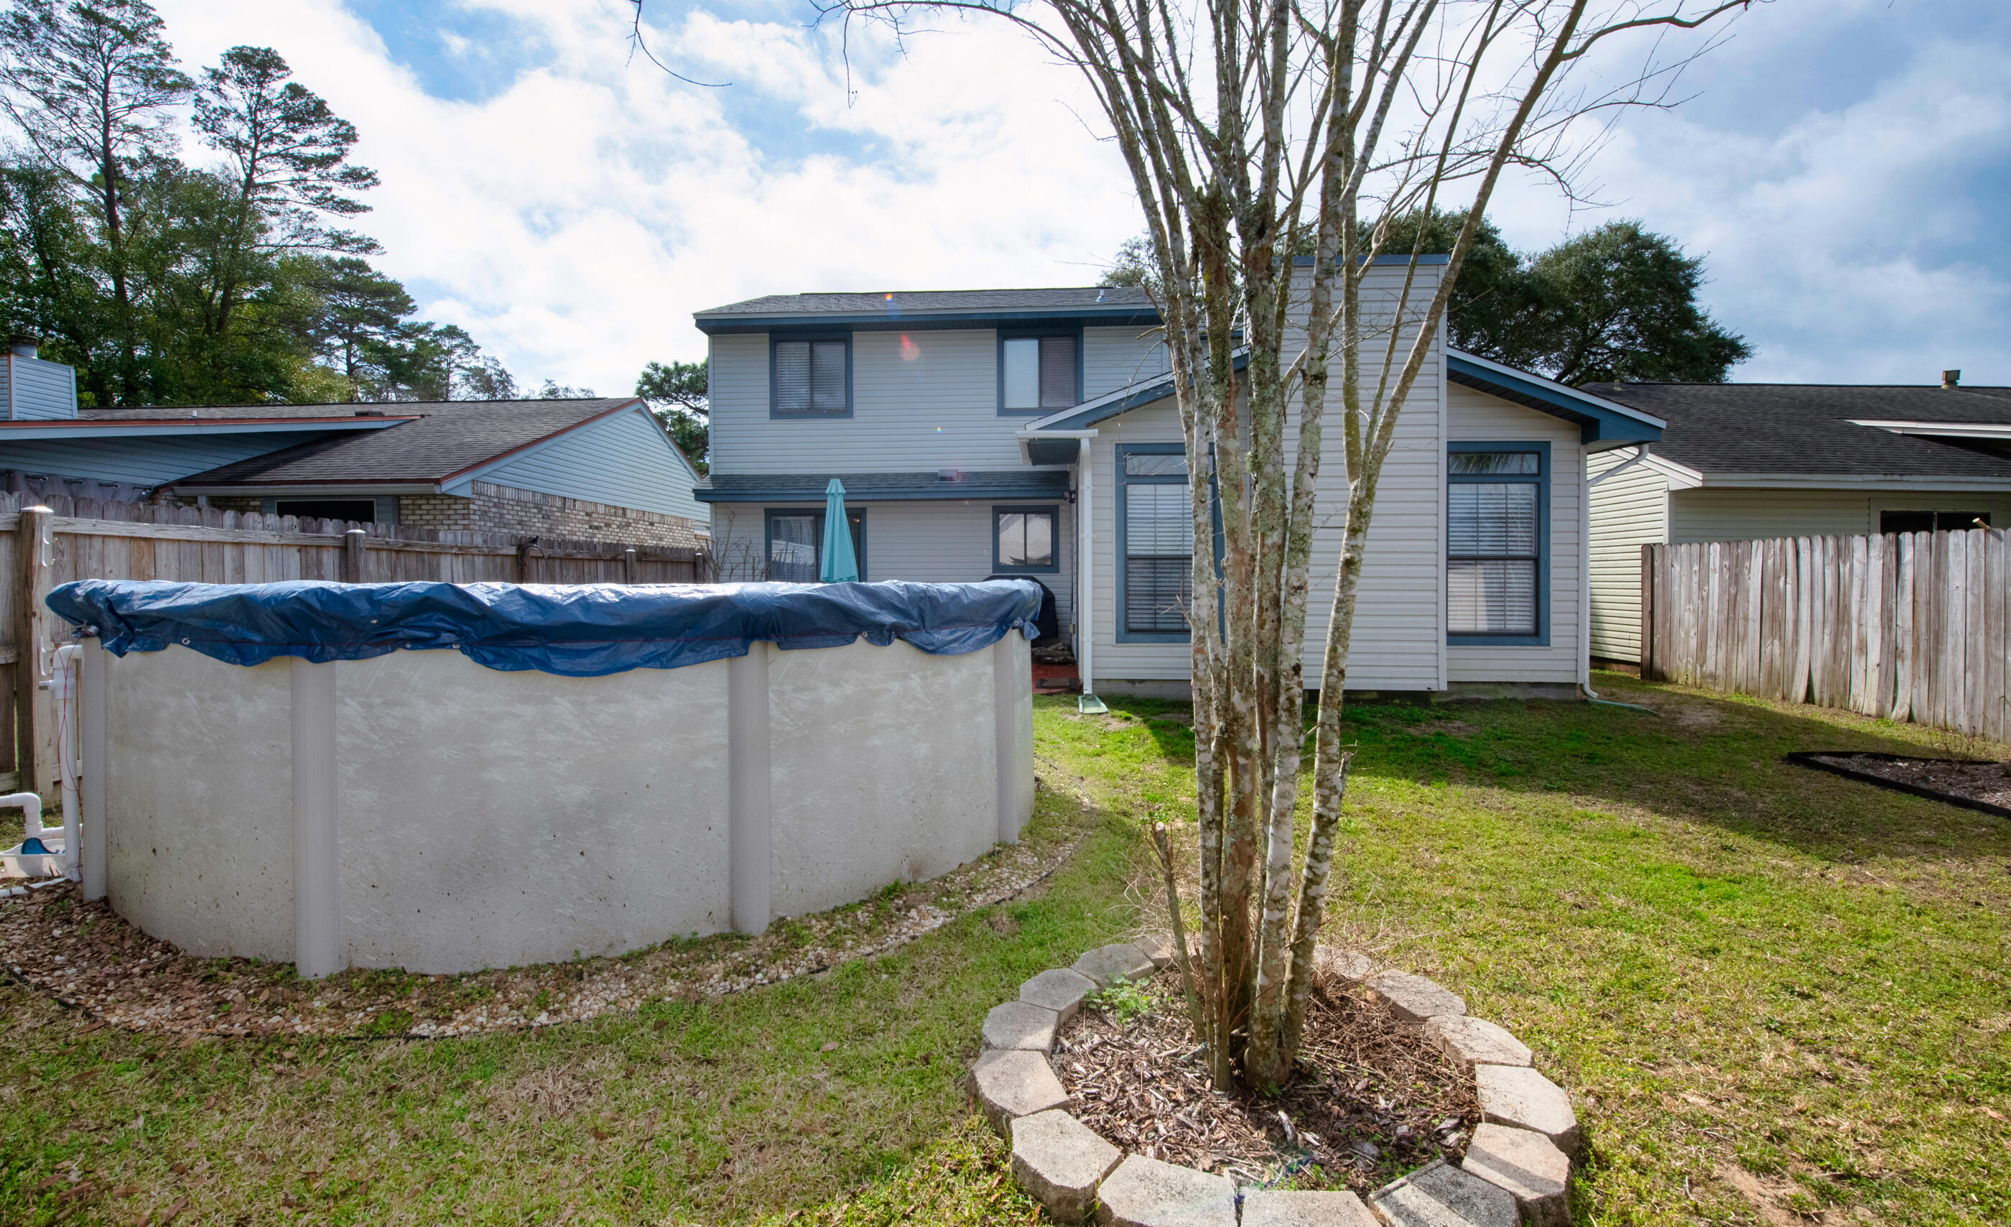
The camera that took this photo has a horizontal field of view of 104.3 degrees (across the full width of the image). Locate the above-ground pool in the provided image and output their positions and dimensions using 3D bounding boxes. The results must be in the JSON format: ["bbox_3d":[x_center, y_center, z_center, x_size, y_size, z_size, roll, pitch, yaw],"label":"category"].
[{"bbox_3d":[-2.143,0.454,4.902,4.740,1.340,4.740,0,2,0],"label":"above-ground pool"}]

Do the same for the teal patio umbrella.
[{"bbox_3d":[-2.225,-0.559,10.453,0.500,2.450,0.500,0,2,0],"label":"teal patio umbrella"}]

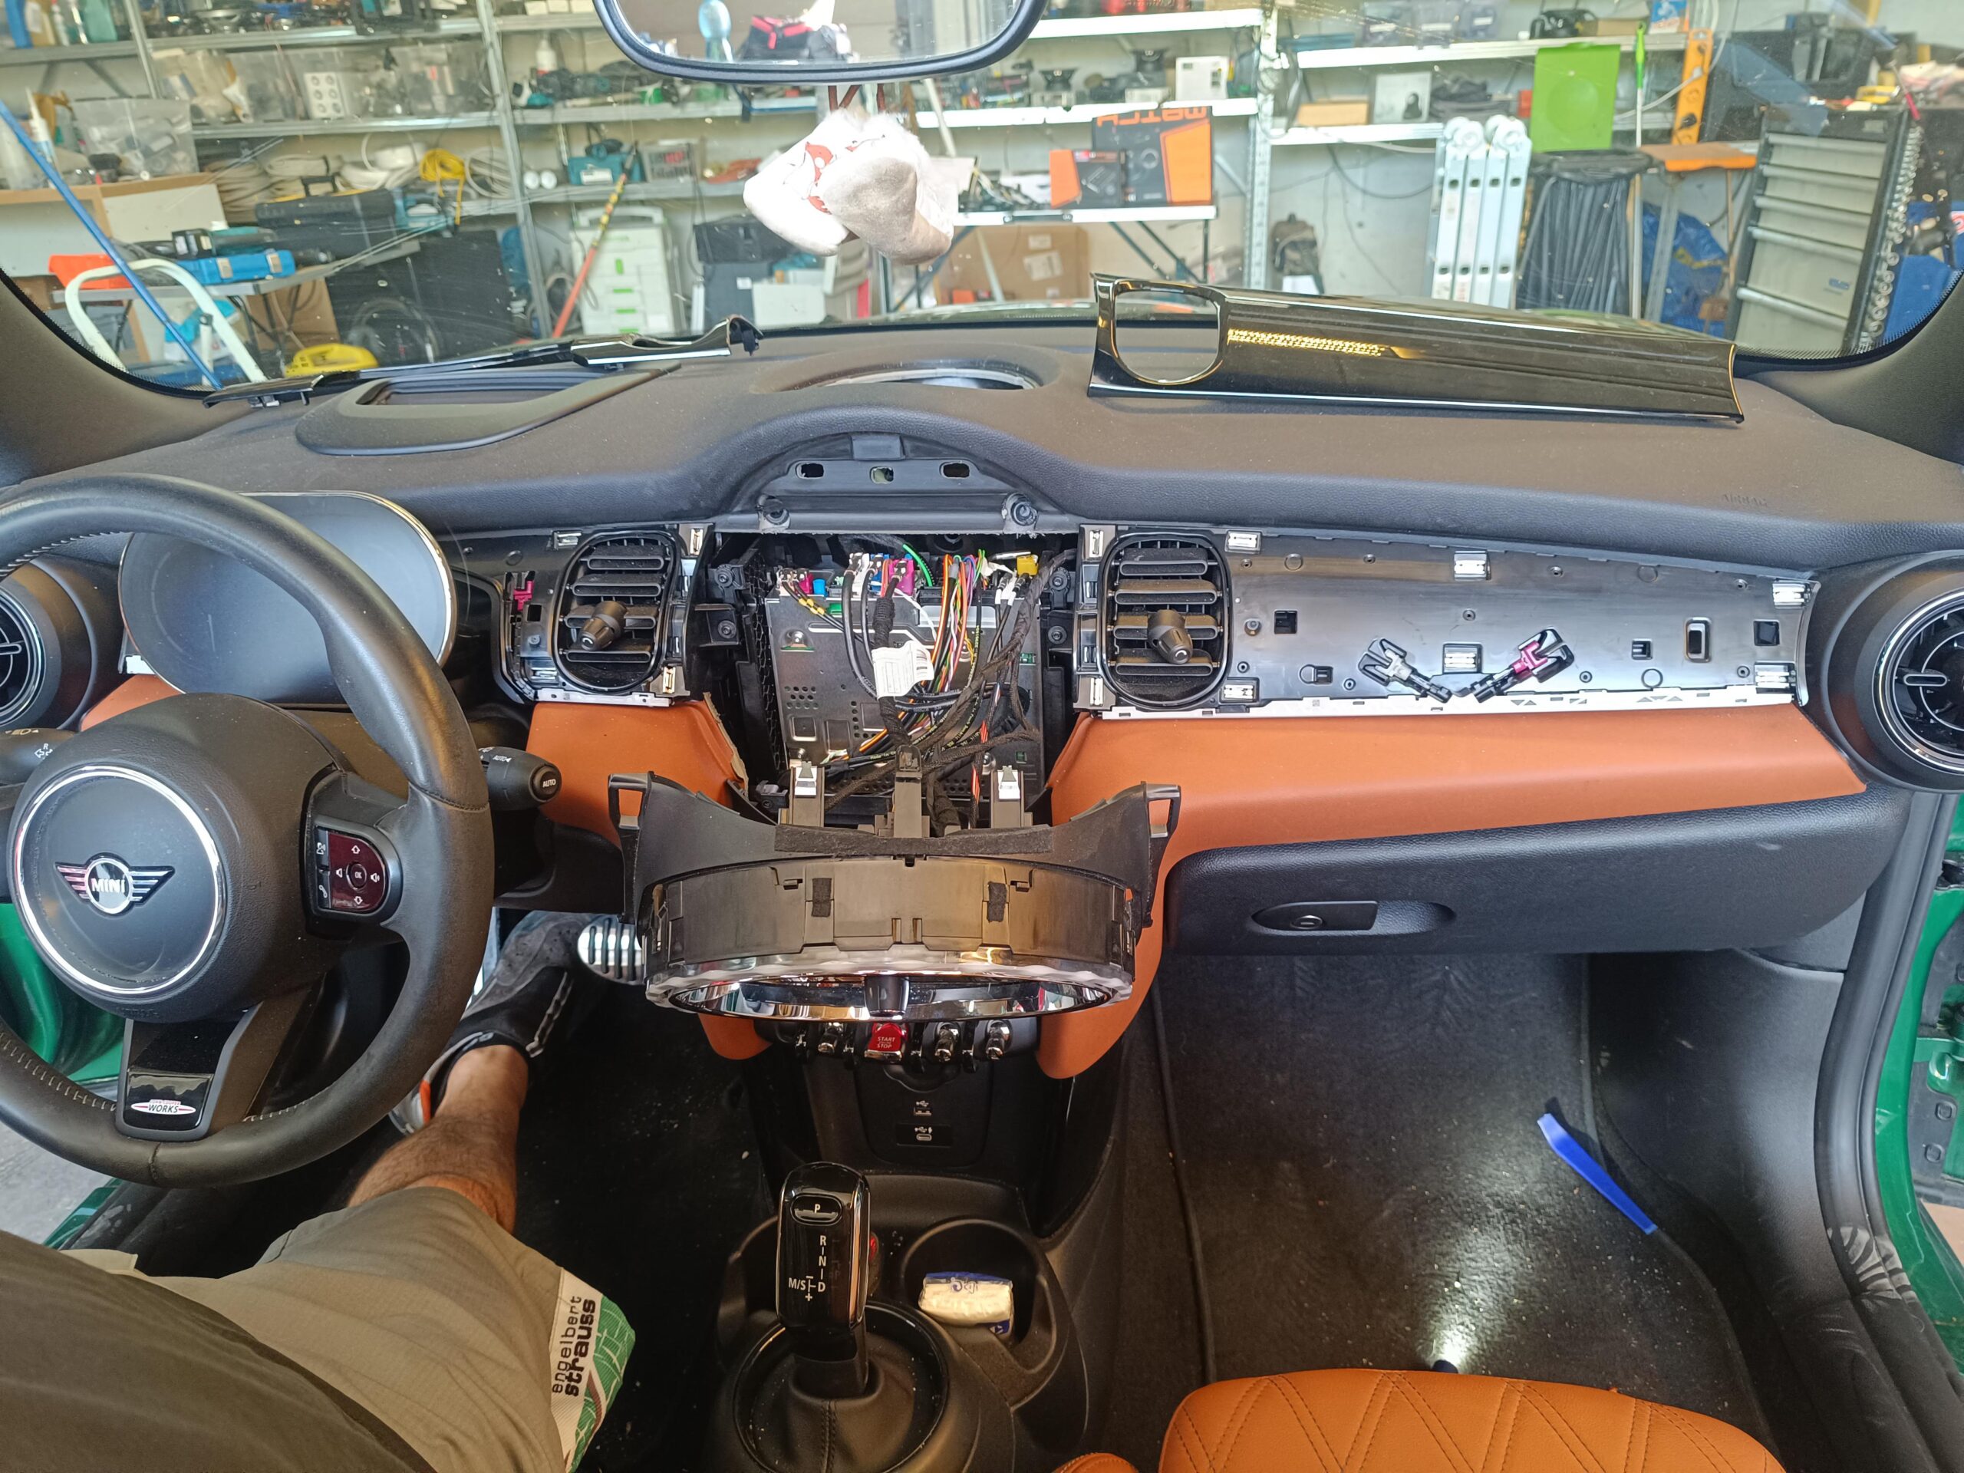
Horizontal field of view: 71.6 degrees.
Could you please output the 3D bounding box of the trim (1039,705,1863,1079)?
[{"bbox_3d":[0.267,0.106,0.852,0.473,0.225,0.140,1,27,7],"label":"trim"}]

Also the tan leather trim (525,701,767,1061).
[{"bbox_3d":[-0.220,0.089,0.913,0.165,0.210,0.130,1,27,7],"label":"tan leather trim"}]

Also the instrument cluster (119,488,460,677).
[{"bbox_3d":[-0.407,-0.088,0.824,0.206,0.128,0.055,1,15,7],"label":"instrument cluster"}]

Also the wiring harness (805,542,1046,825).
[{"bbox_3d":[-0.038,-0.031,0.896,0.175,0.170,0.090,1,27,7],"label":"wiring harness"}]

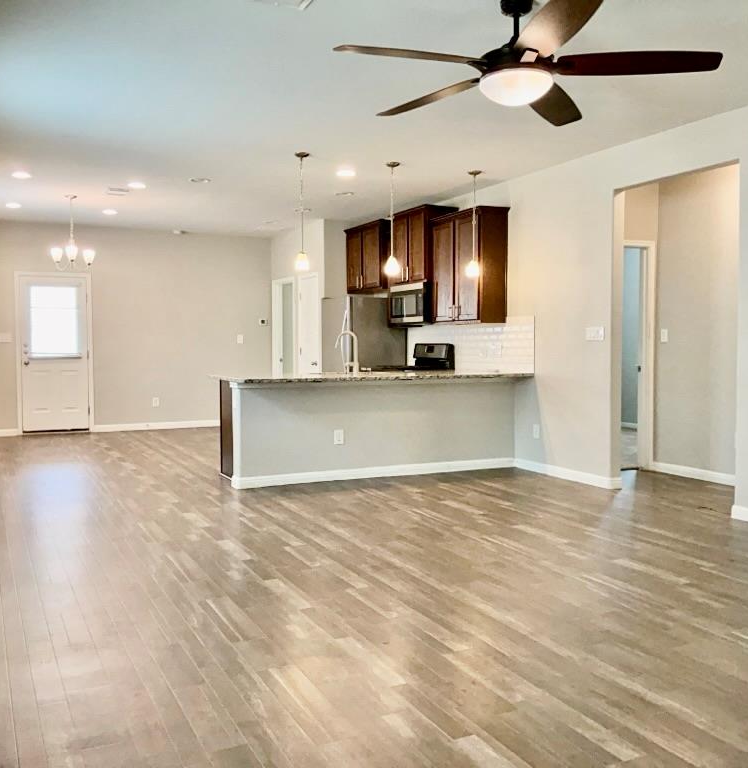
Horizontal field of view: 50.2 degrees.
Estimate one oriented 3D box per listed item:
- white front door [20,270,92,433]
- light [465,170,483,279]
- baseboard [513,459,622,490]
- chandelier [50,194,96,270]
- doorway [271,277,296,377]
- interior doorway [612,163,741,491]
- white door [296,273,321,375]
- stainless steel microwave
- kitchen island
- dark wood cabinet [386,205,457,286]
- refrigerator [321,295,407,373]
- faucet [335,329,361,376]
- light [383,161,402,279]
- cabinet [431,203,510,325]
[{"bbox_3d":[-4.200,-0.371,10.525,0.839,2.050,0.070,-1,3,-26],"label":"white front door"},{"bbox_3d":[0.909,-1.456,7.308,0.130,0.955,0.130,-1,3,-26],"label":"light"},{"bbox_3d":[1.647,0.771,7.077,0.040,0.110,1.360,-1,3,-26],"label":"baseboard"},{"bbox_3d":[-3.202,-1.599,8.468,0.480,0.785,0.480,-1,3,-26],"label":"chandelier"},{"bbox_3d":[-1.232,-0.430,11.406,0.130,2.100,0.890,-1,3,-26],"label":"doorway"},{"bbox_3d":[2.239,-0.313,5.929,0.130,2.400,1.184,-1,3,-26],"label":"interior doorway"},{"bbox_3d":[-0.833,-0.367,10.518,0.060,2.060,0.660,-1,3,-26],"label":"white door"},{"bbox_3d":[0.543,-0.867,8.698,0.420,0.430,0.760,-1,3,-26],"label":"stainless steel microwave"},{"bbox_3d":[-0.010,0.361,7.287,2.729,0.910,1.170,-1,3,-26],"label":"kitchen island"},{"bbox_3d":[0.549,-1.475,8.688,0.400,0.785,0.790,-1,3,-26],"label":"dark wood cabinet"},{"bbox_3d":[-0.137,-0.169,9.699,0.785,1.745,0.840,-1,3,-26],"label":"refrigerator"},{"bbox_3d":[-0.244,-0.281,7.210,0.255,0.385,0.065,3,4,44],"label":"faucet"},{"bbox_3d":[0.161,-1.414,6.855,0.136,0.969,0.136,-1,3,-26],"label":"light"},{"bbox_3d":[0.938,-1.153,8.013,0.330,1.105,0.945,-1,3,-26],"label":"cabinet"}]

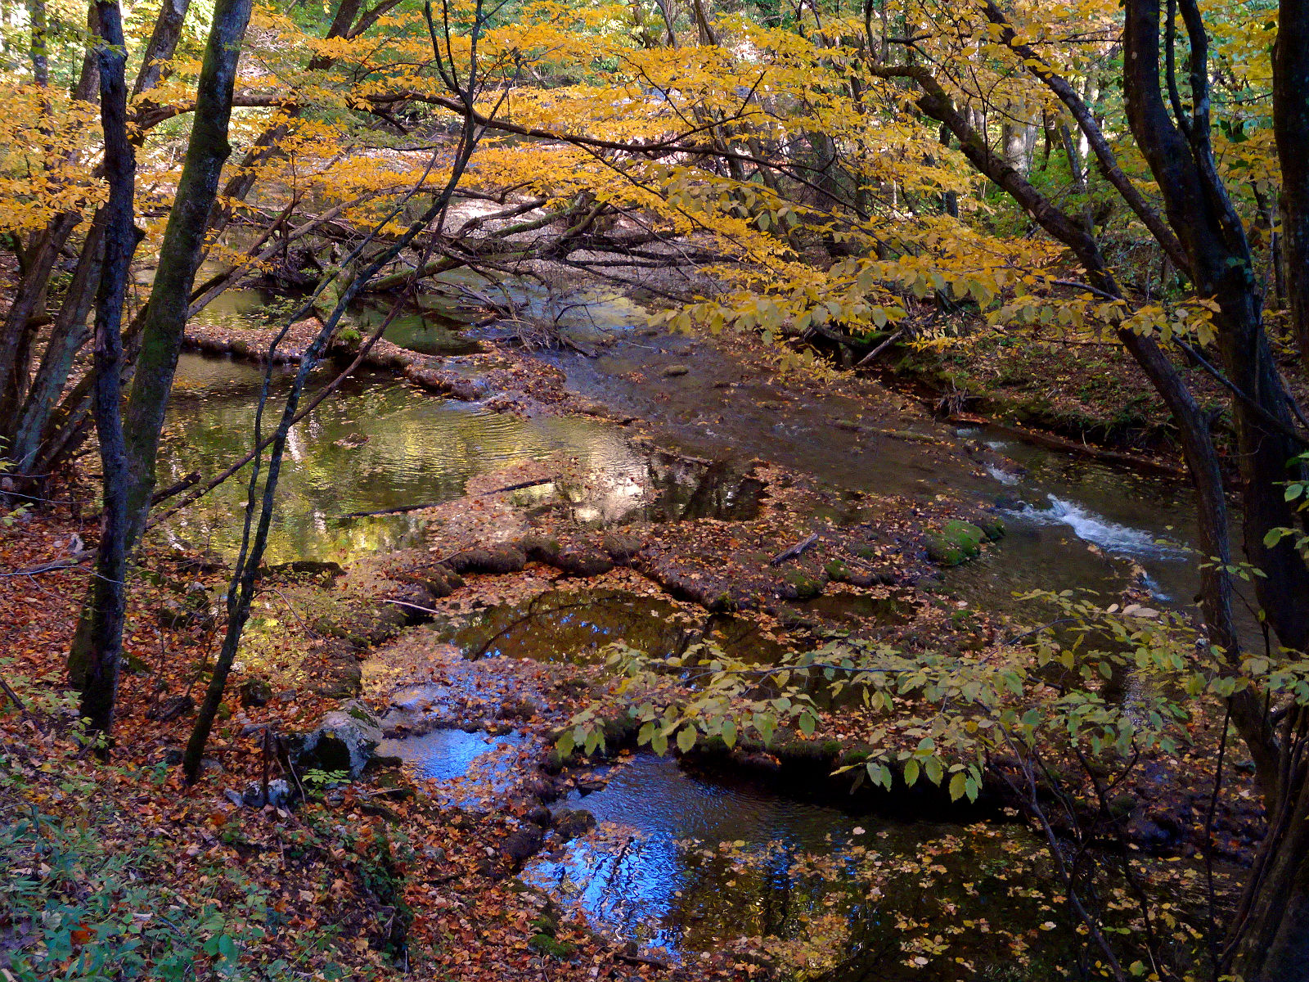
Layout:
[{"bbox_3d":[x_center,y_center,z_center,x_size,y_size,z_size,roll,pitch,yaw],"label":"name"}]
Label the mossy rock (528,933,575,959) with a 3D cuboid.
[{"bbox_3d":[-0.621,2.768,8.272,0.290,0.120,0.160,3,19,9],"label":"mossy rock"}]

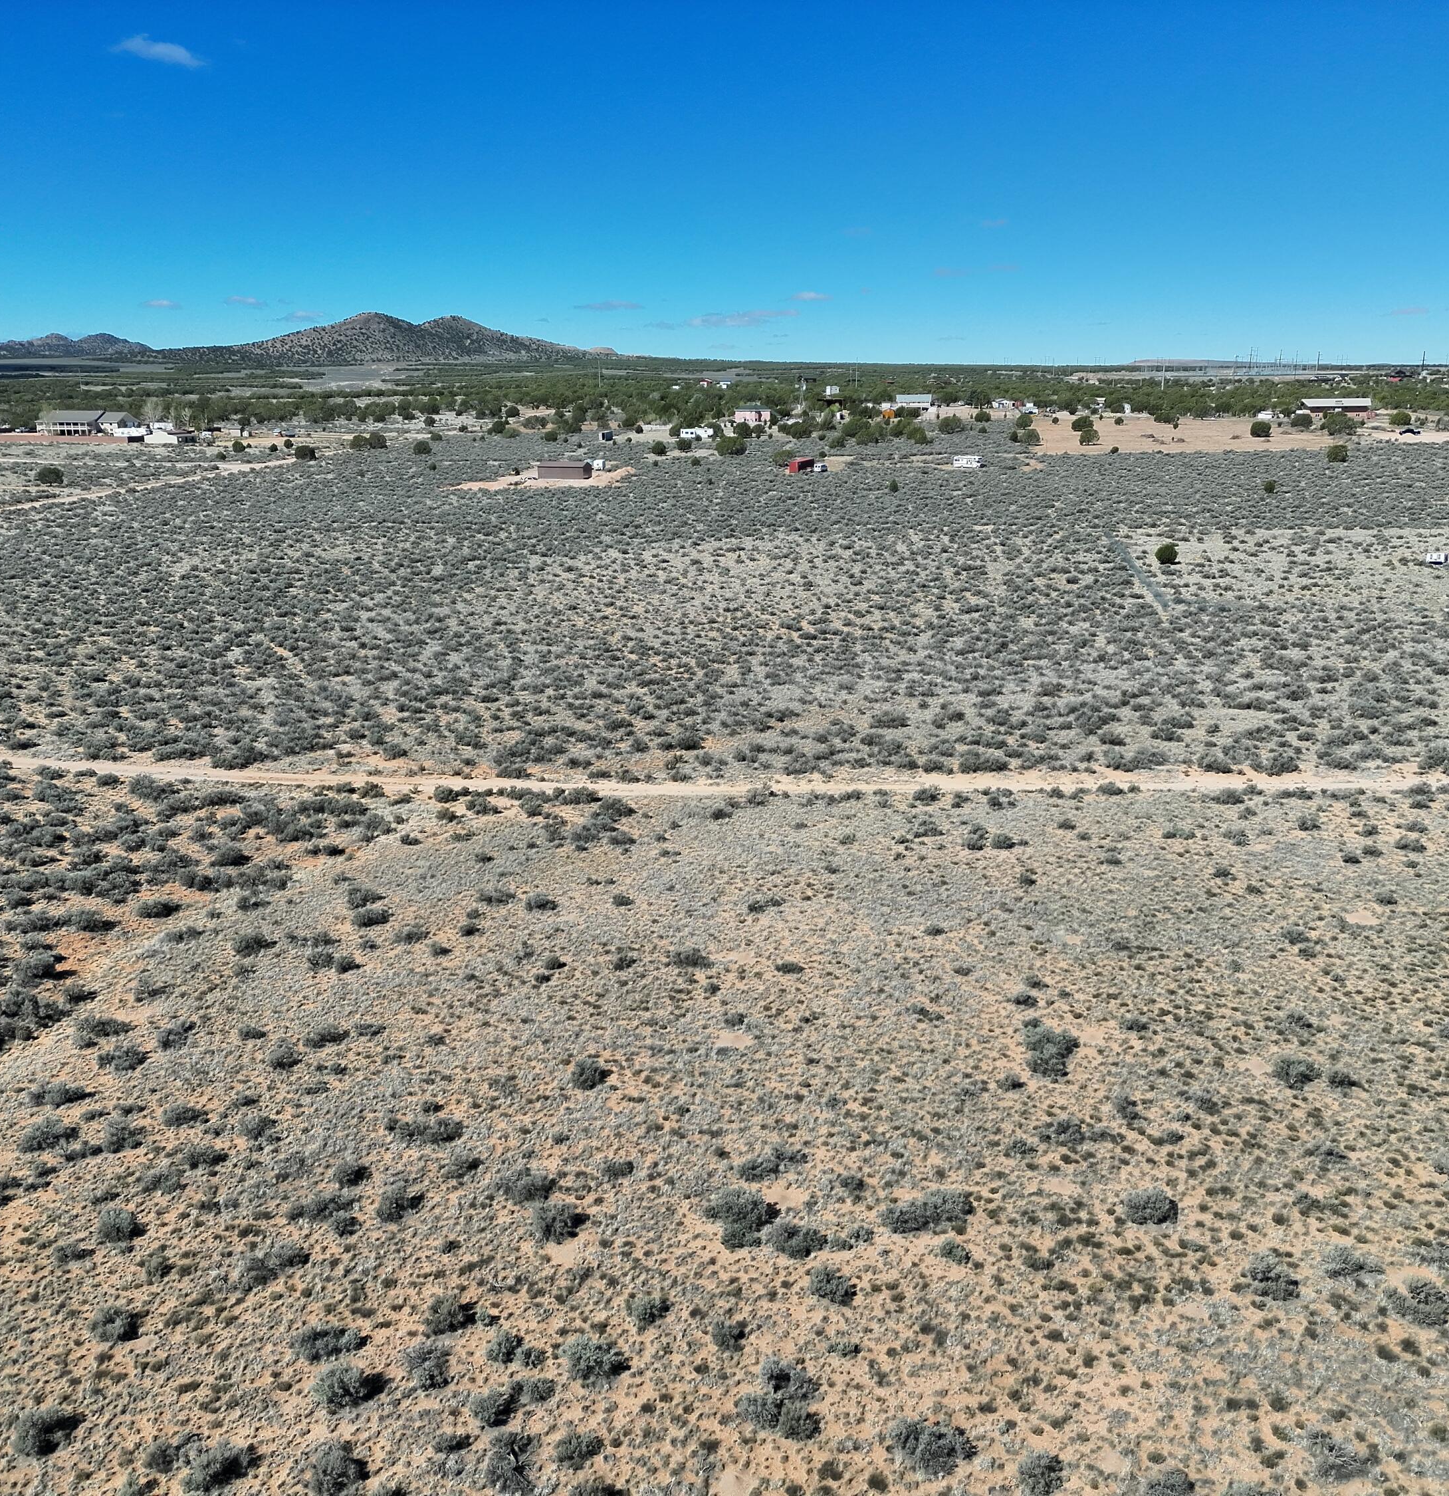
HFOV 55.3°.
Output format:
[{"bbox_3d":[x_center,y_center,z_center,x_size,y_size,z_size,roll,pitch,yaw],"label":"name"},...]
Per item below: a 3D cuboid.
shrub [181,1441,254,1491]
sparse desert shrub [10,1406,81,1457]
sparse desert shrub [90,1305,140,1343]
[{"bbox_3d":[-13.918,19.410,37.799,1.812,0.900,1.359,-7,17,-23],"label":"shrub"},{"bbox_3d":[-17.980,17.933,36.381,1.482,0.845,1.437,0,16,0],"label":"sparse desert shrub"},{"bbox_3d":[-18.658,17.411,42.113,1.330,0.720,1.130,0,16,0],"label":"sparse desert shrub"}]

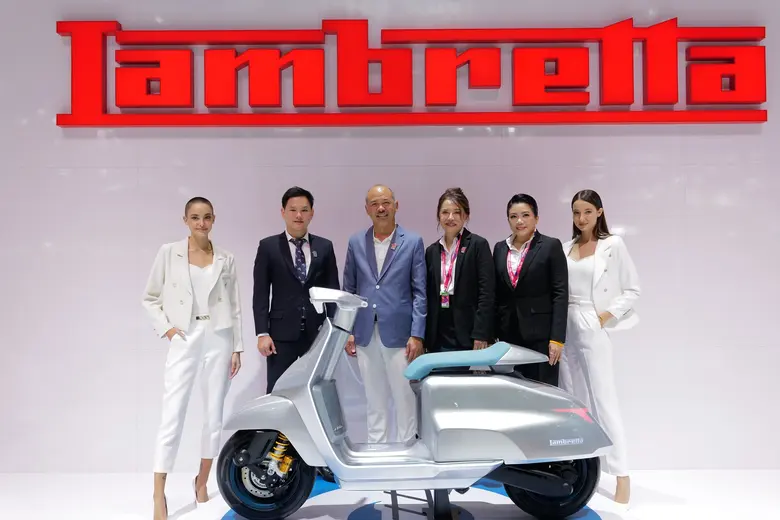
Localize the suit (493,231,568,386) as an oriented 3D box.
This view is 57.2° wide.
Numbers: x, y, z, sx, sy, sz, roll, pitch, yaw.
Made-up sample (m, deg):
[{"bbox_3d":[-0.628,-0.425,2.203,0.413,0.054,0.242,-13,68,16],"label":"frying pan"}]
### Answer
[{"bbox_3d":[0.792,0.552,4.000,0.440,1.435,0.280,0,0,19],"label":"suit"}]

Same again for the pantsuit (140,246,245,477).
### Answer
[{"bbox_3d":[-1.039,0.492,3.780,0.520,1.216,0.380,0,0,-13],"label":"pantsuit"}]

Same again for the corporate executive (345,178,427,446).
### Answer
[{"bbox_3d":[-0.029,0.446,4.110,0.490,1.760,0.320,0,0,7],"label":"corporate executive"}]

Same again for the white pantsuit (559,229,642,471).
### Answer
[{"bbox_3d":[1.175,0.530,4.030,0.490,1.359,0.360,0,0,25],"label":"white pantsuit"}]

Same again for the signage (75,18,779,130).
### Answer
[{"bbox_3d":[0.136,-1.161,4.445,4.378,0.644,0.085,0,0,0],"label":"signage"}]

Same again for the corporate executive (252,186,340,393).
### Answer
[{"bbox_3d":[-0.543,0.447,4.200,0.520,1.758,0.320,0,0,-6],"label":"corporate executive"}]

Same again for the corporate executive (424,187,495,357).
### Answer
[{"bbox_3d":[0.401,0.454,4.070,0.450,1.744,0.310,0,0,19],"label":"corporate executive"}]

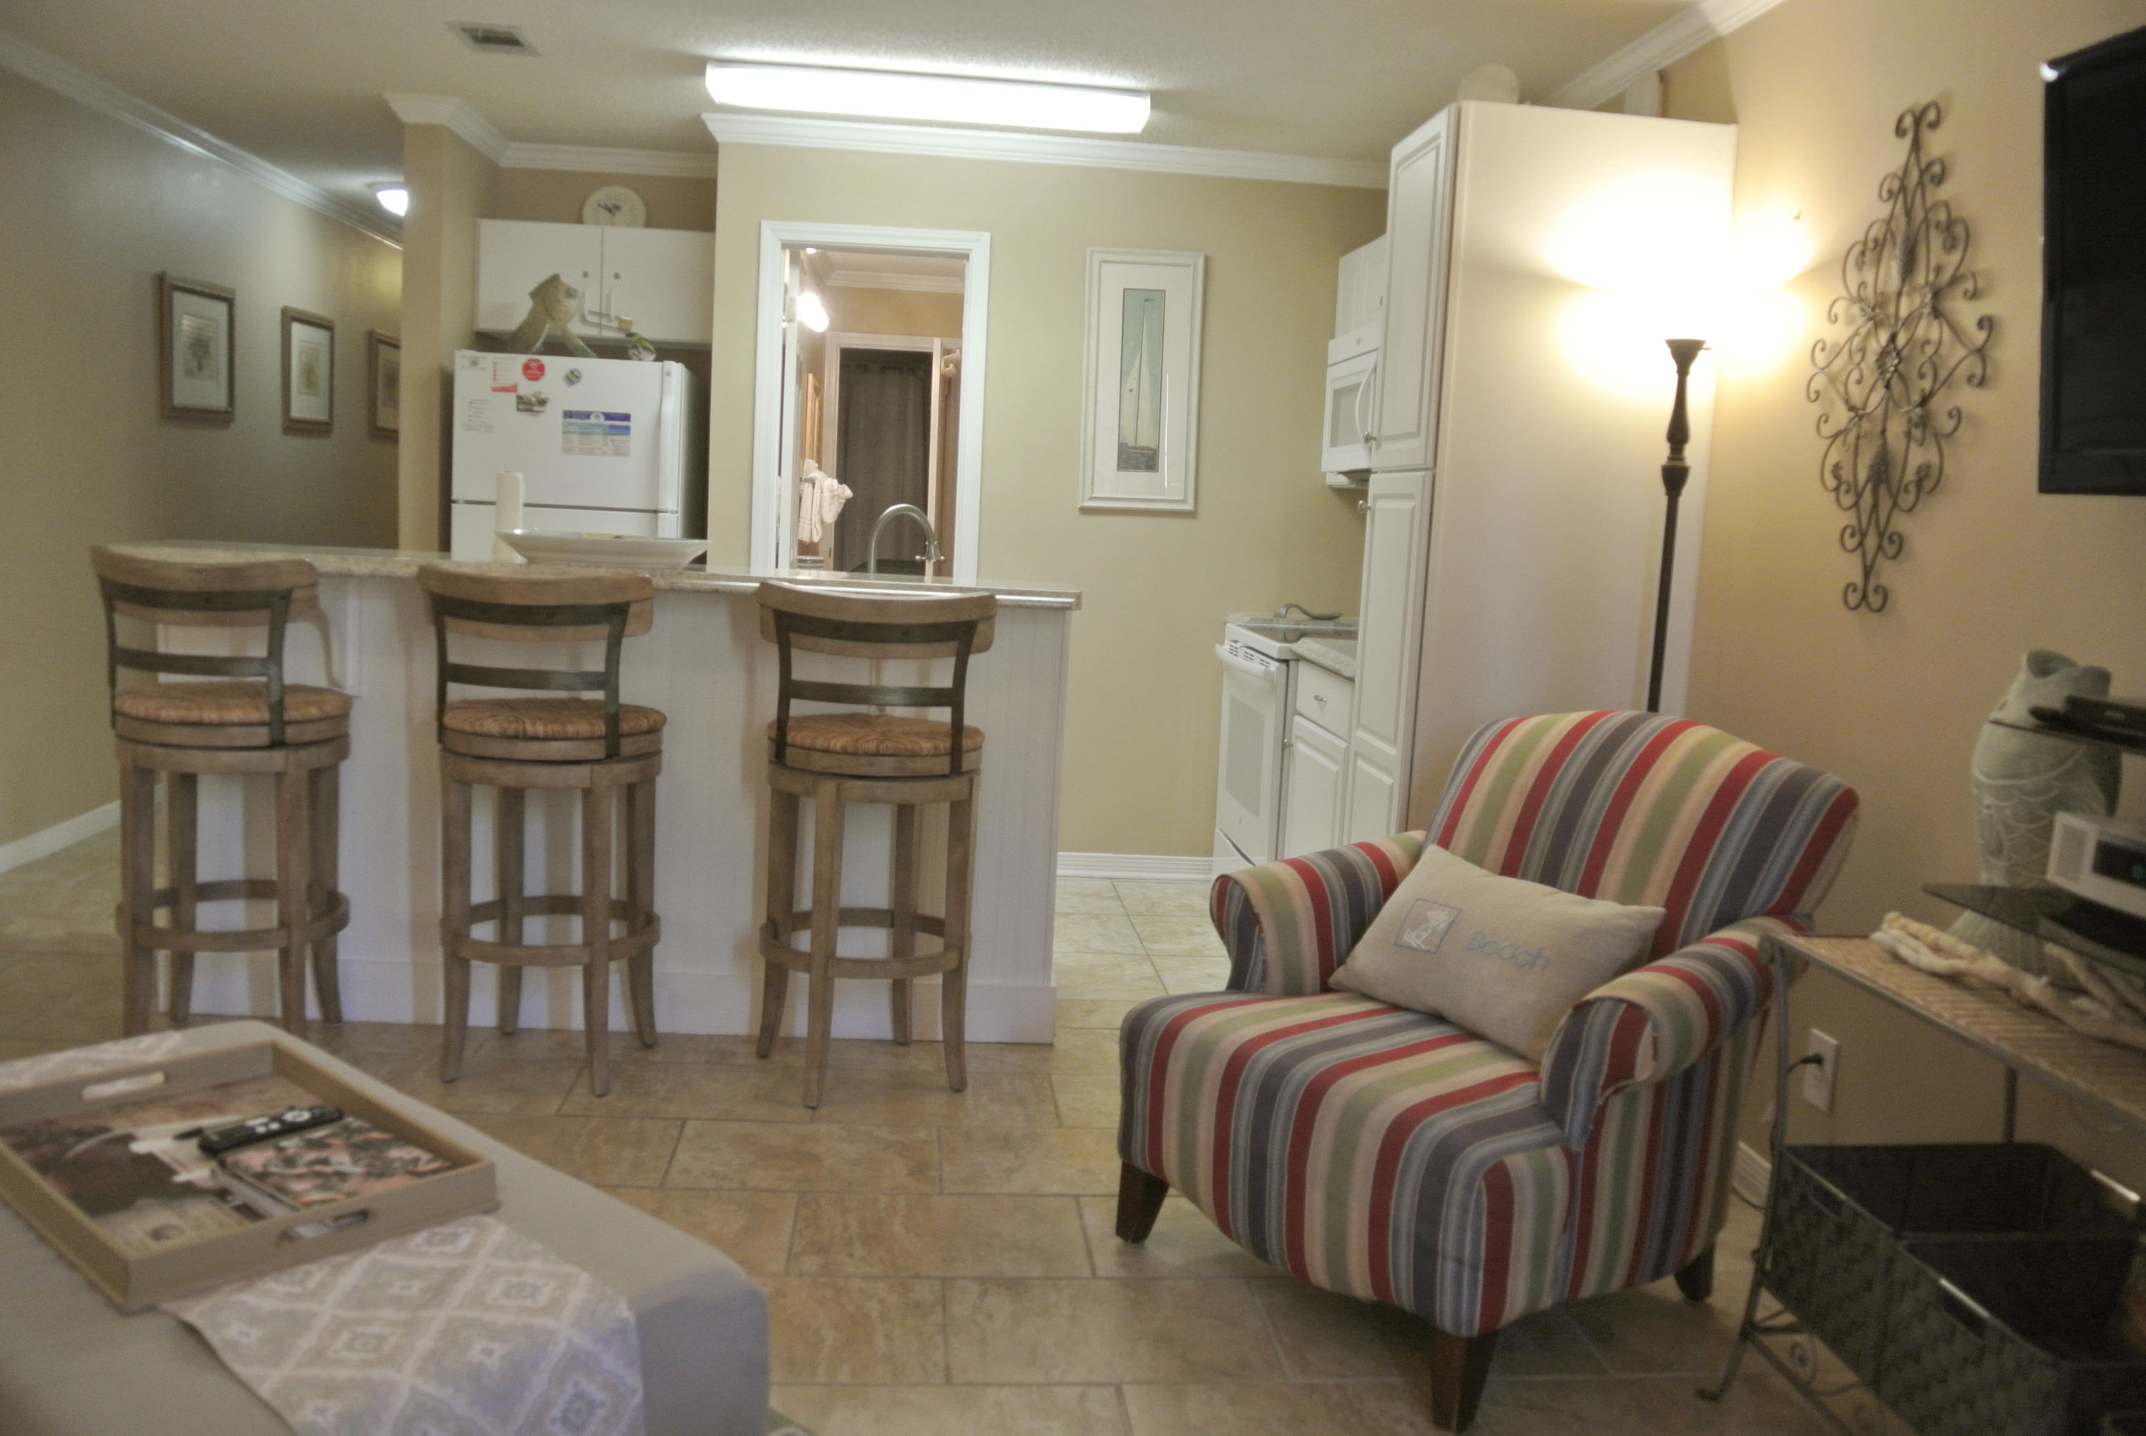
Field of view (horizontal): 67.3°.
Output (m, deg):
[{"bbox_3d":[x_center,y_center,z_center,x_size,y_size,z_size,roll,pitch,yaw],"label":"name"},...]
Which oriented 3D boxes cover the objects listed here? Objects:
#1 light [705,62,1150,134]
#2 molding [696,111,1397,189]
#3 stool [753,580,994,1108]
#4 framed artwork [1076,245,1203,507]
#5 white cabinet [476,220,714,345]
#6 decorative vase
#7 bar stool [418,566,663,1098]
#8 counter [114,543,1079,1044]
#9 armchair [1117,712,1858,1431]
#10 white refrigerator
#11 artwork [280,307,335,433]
[{"bbox_3d":[-0.403,-1.765,4.610,1.240,0.075,0.250,2,7,-4],"label":"light"},{"bbox_3d":[-0.028,-1.818,5.176,2.310,0.085,0.065,2,7,-4],"label":"molding"},{"bbox_3d":[-0.430,0.251,3.432,0.475,1.075,0.510,3,7,1],"label":"stool"},{"bbox_3d":[0.228,-1.094,5.257,0.383,0.845,0.035,2,8,-5],"label":"framed artwork"},{"bbox_3d":[-1.599,-1.491,5.585,0.830,0.370,0.310,2,7,-4],"label":"white cabinet"},{"bbox_3d":[1.298,0.129,2.161,0.190,0.430,0.190,-1,9,-30],"label":"decorative vase"},{"bbox_3d":[-1.091,0.221,3.374,0.460,1.080,0.480,4,8,9],"label":"bar stool"},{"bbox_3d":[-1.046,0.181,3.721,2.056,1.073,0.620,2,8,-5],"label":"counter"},{"bbox_3d":[0.670,0.476,2.711,0.910,0.915,0.840,-3,10,-39],"label":"armchair"},{"bbox_3d":[-1.610,-0.351,5.380,0.714,1.635,0.730,2,8,-5],"label":"white refrigerator"},{"bbox_3d":[-3.205,-1.439,6.756,0.030,0.515,0.556,2,8,-5],"label":"artwork"}]

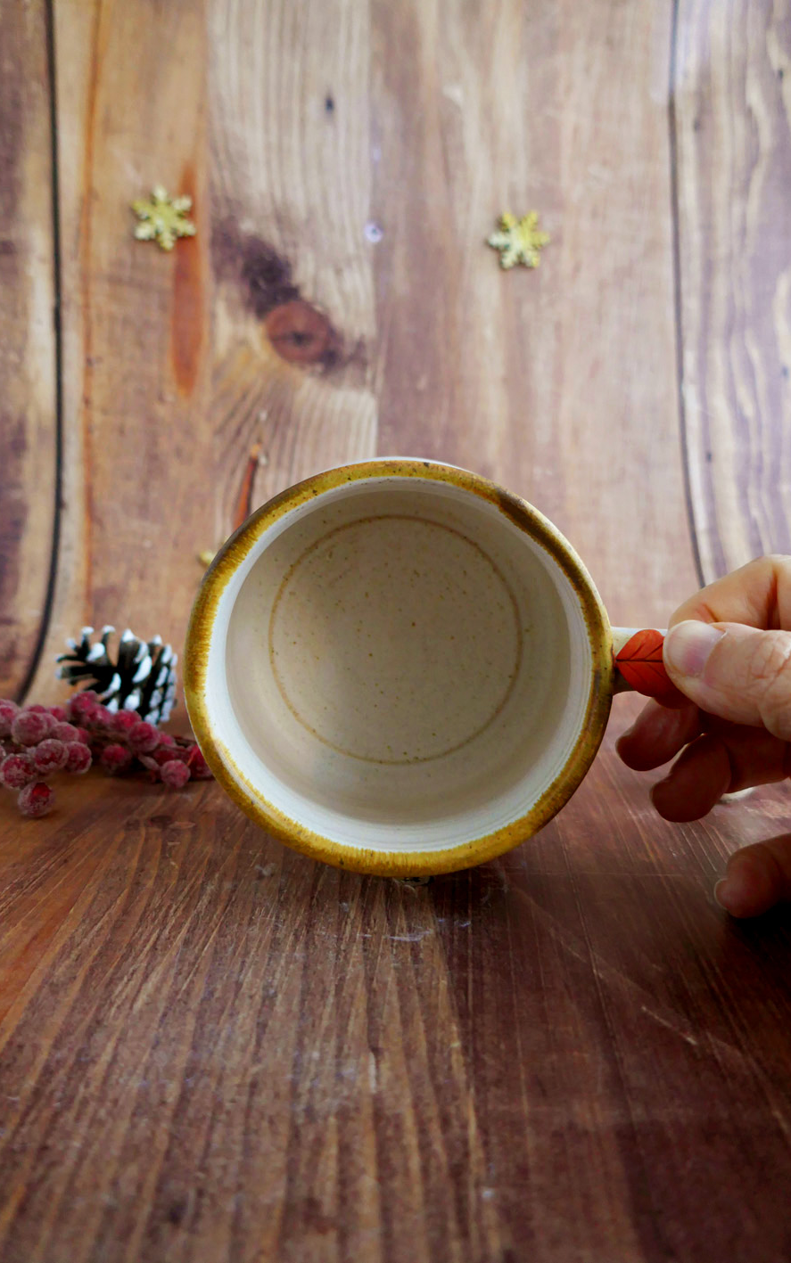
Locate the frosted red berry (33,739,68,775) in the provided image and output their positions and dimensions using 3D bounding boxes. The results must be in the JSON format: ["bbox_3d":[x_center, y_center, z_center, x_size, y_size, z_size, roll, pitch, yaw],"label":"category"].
[{"bbox_3d":[-0.093,0.034,0.236,0.009,0.009,0.009,0,10,0],"label":"frosted red berry"}]

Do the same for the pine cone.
[{"bbox_3d":[-0.101,0.016,0.318,0.042,0.038,0.038,0,10,0],"label":"pine cone"}]

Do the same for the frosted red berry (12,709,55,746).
[{"bbox_3d":[-0.099,0.026,0.238,0.009,0.009,0.009,0,10,0],"label":"frosted red berry"}]

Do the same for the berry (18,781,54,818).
[{"bbox_3d":[-0.085,0.040,0.208,0.009,0.009,0.009,-1,10,0],"label":"berry"}]

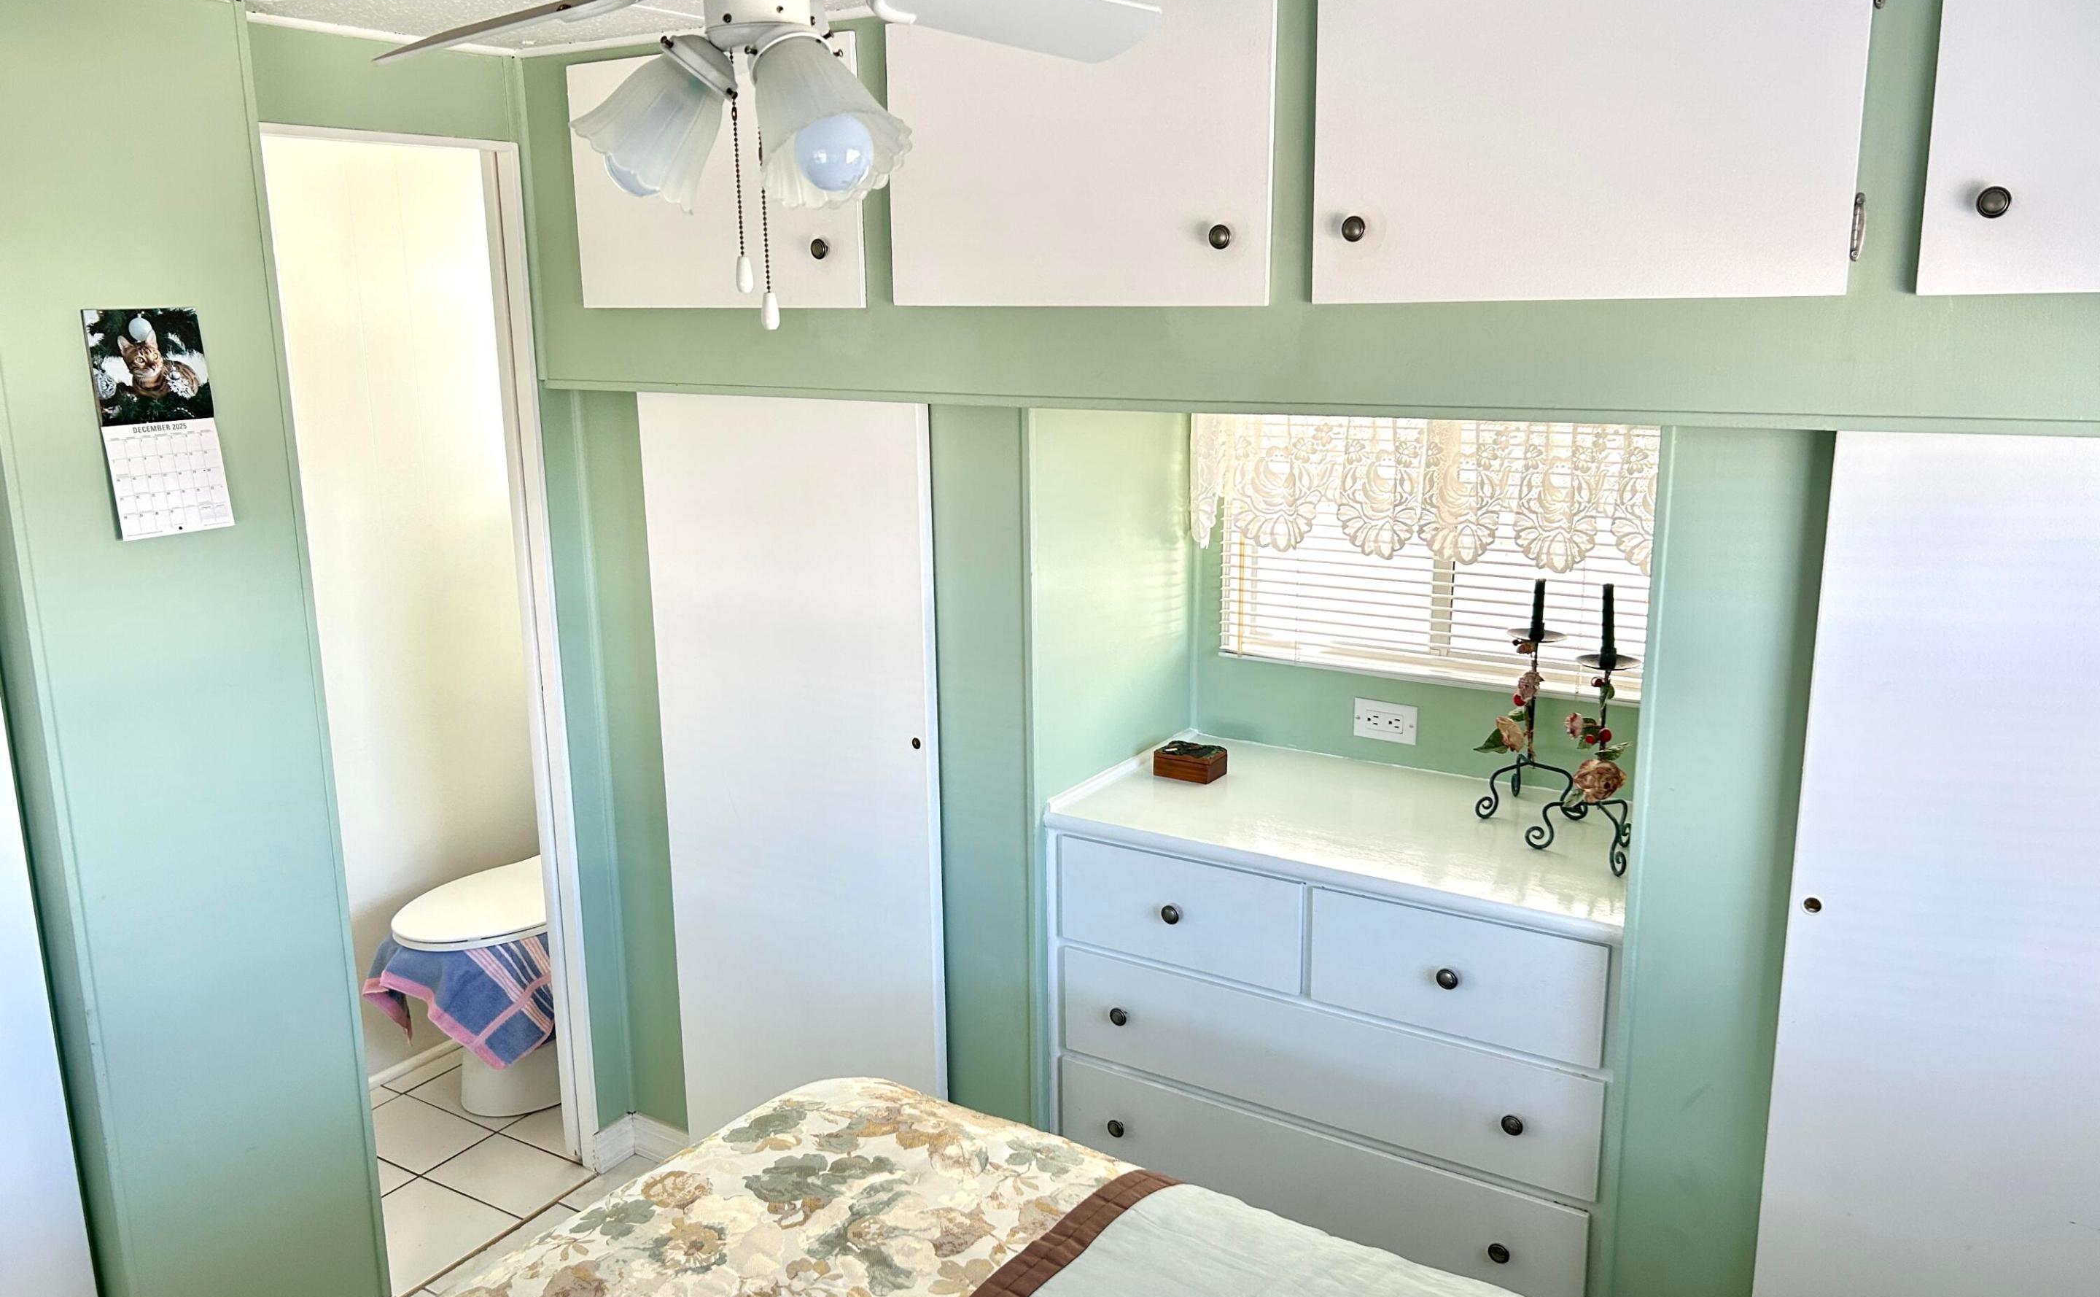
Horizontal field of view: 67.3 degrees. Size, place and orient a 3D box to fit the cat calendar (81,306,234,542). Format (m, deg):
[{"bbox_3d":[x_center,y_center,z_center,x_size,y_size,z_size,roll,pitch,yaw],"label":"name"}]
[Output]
[{"bbox_3d":[-1.272,-0.321,2.254,0.015,0.325,0.162,7,15,33],"label":"cat calendar"}]

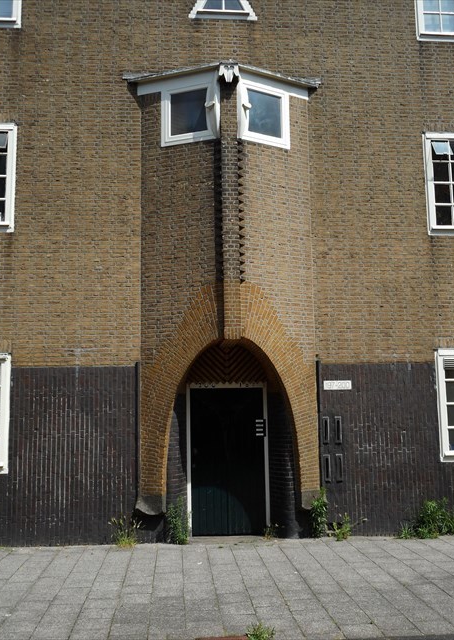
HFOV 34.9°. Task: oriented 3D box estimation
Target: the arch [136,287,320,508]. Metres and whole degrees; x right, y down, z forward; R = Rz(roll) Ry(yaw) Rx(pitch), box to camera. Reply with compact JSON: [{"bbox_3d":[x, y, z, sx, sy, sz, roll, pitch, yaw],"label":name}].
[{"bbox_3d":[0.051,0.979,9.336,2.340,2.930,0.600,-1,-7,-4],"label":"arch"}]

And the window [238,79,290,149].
[{"bbox_3d":[0.516,-2.781,9.799,0.830,0.840,0.120,3,-8,-30],"label":"window"}]

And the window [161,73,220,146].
[{"bbox_3d":[-0.504,-2.783,9.725,0.840,0.830,0.120,-4,-8,22],"label":"window"}]

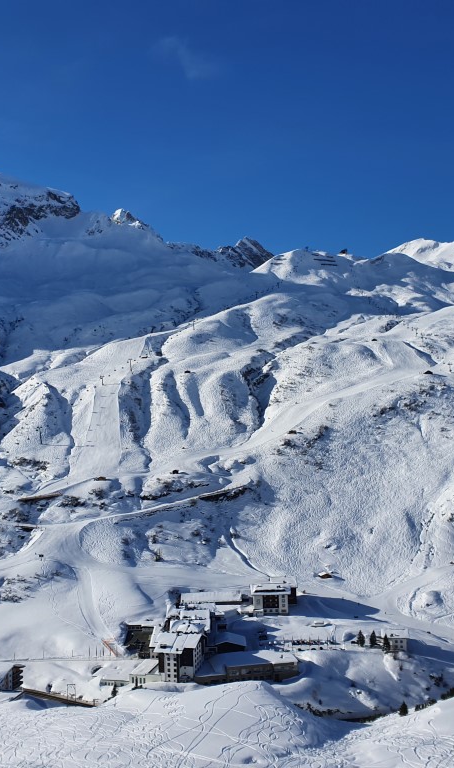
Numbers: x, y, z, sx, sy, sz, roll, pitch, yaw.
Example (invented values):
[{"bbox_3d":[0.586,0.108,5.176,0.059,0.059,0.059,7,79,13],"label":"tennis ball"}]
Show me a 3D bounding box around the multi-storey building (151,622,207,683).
[{"bbox_3d":[-23.750,143.820,402.300,23.000,18.500,23.000,-1,0,13],"label":"multi-storey building"}]

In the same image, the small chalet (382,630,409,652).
[{"bbox_3d":[96.260,146.880,441.690,15.500,9.500,14.000,-1,0,7],"label":"small chalet"}]

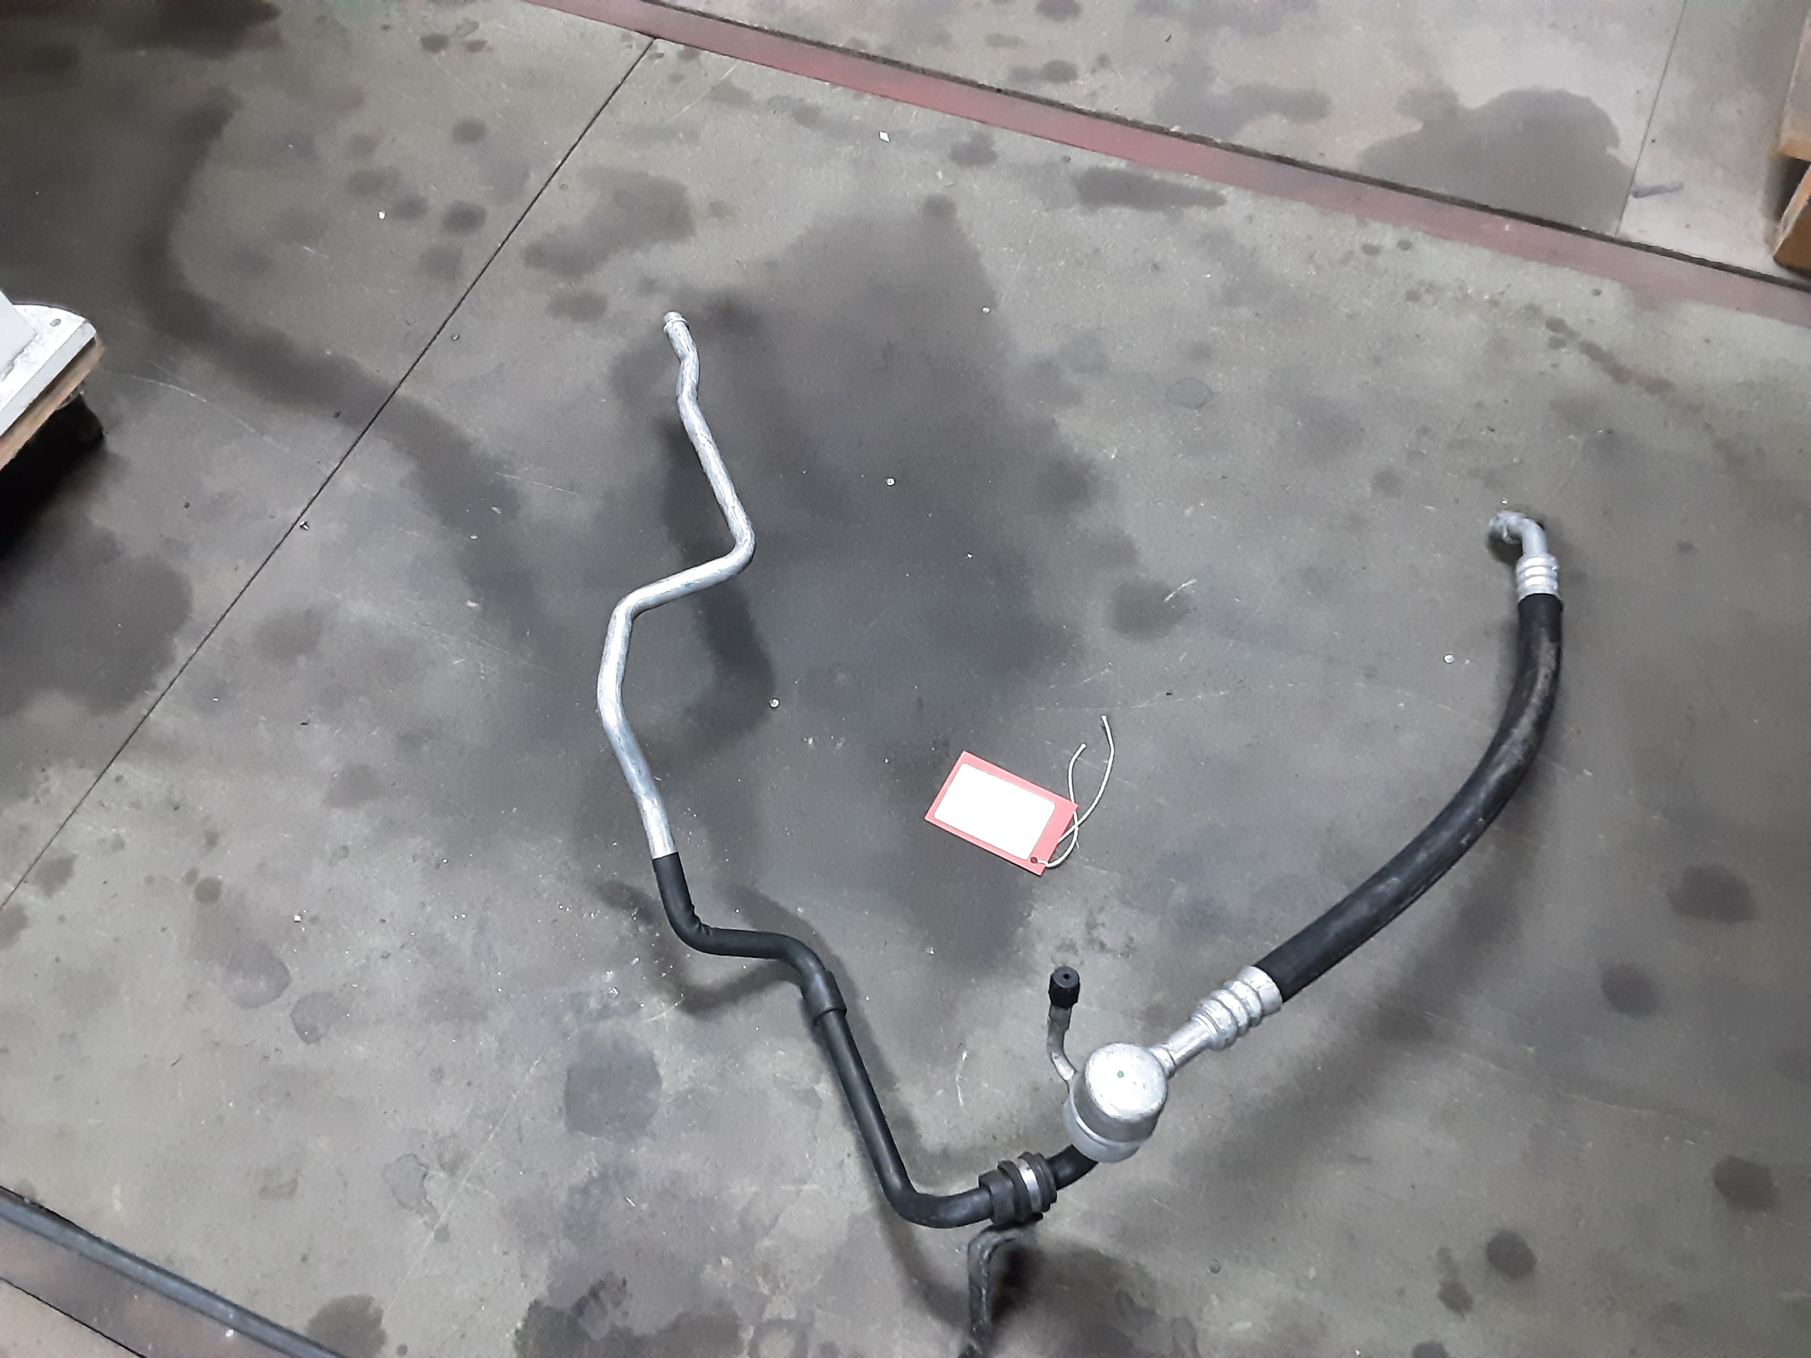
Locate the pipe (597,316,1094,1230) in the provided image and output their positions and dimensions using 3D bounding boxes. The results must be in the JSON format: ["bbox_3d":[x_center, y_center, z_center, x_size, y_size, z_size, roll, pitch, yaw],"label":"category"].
[{"bbox_3d":[-0.121,0.012,1.017,0.202,0.117,0.789,-22,64,-9],"label":"pipe"}]

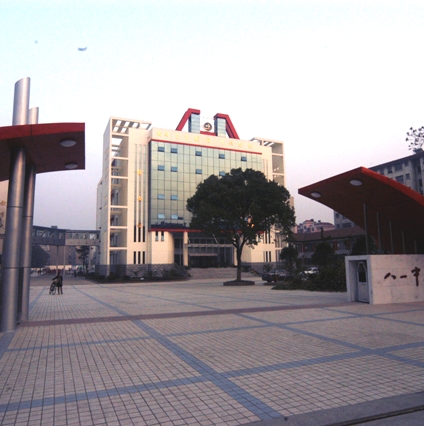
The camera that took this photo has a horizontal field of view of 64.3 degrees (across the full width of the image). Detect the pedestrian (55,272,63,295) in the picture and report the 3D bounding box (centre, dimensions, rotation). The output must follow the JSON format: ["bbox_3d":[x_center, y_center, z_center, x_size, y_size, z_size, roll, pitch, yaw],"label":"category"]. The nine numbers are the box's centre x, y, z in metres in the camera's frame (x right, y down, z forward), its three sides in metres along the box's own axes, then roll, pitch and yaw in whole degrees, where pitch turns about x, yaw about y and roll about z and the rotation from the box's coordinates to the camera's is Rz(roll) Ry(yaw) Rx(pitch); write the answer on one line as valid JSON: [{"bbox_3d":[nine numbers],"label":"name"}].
[{"bbox_3d":[-11.676,5.385,25.802,0.408,1.652,0.510,3,-8,-26],"label":"pedestrian"}]

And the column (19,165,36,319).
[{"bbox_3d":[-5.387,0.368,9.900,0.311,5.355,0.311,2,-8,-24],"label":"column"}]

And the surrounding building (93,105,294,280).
[{"bbox_3d":[-4.117,-3.714,71.911,36.302,32.784,17.340,2,-8,-24],"label":"surrounding building"}]

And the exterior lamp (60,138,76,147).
[{"bbox_3d":[-3.579,-1.757,8.415,0.367,0.092,0.367,2,-8,-24],"label":"exterior lamp"}]

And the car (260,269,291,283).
[{"bbox_3d":[8.526,7.539,40.507,4.600,1.460,1.780,2,-8,-24],"label":"car"}]

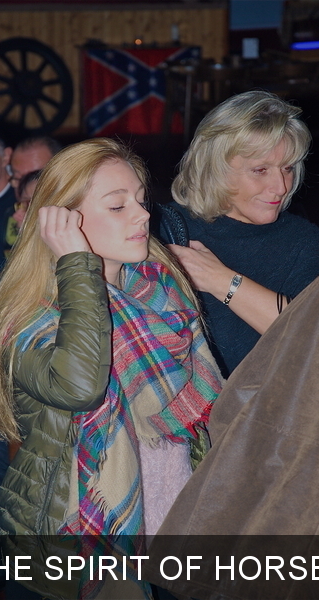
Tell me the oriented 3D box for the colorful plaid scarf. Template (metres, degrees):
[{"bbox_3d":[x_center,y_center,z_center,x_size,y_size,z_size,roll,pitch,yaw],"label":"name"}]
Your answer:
[{"bbox_3d":[-0.075,0.248,4.100,0.360,0.630,0.270,-6,10,-33],"label":"colorful plaid scarf"}]

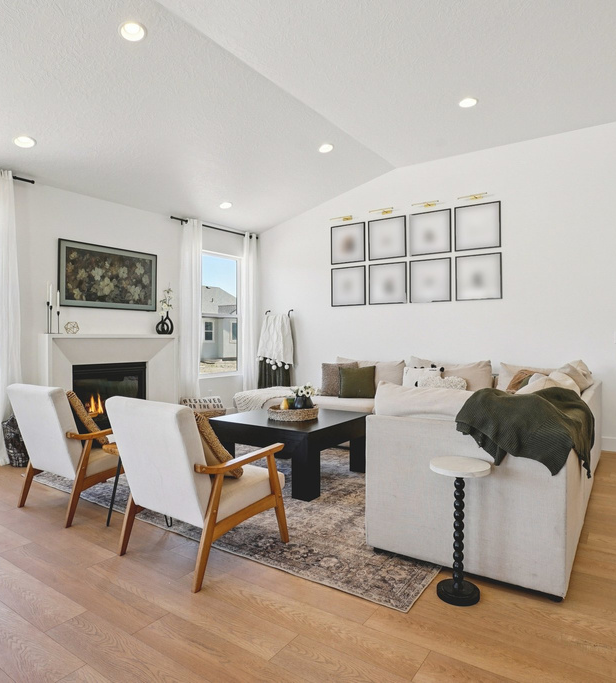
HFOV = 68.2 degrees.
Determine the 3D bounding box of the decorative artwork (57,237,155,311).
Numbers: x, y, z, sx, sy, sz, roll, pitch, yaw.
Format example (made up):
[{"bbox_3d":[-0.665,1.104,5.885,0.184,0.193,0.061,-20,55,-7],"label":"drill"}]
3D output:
[{"bbox_3d":[-2.168,-0.702,5.084,0.040,0.675,1.155,0,1,36],"label":"decorative artwork"}]

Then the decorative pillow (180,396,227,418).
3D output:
[{"bbox_3d":[-1.286,0.806,5.600,0.550,0.310,0.140,0,-32,-28],"label":"decorative pillow"}]

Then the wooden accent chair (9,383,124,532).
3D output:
[{"bbox_3d":[-1.531,0.695,3.110,0.640,0.840,0.770,0,1,35],"label":"wooden accent chair"}]

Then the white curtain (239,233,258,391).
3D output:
[{"bbox_3d":[-0.860,-0.281,6.843,0.120,2.690,0.270,0,1,35],"label":"white curtain"}]

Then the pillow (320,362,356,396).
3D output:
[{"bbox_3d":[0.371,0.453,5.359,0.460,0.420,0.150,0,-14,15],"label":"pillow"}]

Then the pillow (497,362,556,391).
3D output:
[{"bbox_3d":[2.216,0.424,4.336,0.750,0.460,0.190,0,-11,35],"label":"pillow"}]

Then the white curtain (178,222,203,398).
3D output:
[{"bbox_3d":[-1.509,-0.252,5.864,0.120,2.660,0.290,0,1,35],"label":"white curtain"}]

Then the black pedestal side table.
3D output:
[{"bbox_3d":[0.685,0.845,2.053,0.285,0.570,0.285,0,0,4],"label":"black pedestal side table"}]

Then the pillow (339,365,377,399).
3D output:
[{"bbox_3d":[0.594,0.492,5.460,0.440,0.410,0.140,0,-18,7],"label":"pillow"}]

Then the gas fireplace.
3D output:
[{"bbox_3d":[-2.199,0.660,5.024,0.200,0.820,0.860,0,1,35],"label":"gas fireplace"}]

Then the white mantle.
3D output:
[{"bbox_3d":[-2.109,0.518,5.061,0.170,1.190,1.540,0,1,36],"label":"white mantle"}]

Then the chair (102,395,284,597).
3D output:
[{"bbox_3d":[-0.592,0.701,2.445,0.650,0.860,0.750,0,1,36],"label":"chair"}]

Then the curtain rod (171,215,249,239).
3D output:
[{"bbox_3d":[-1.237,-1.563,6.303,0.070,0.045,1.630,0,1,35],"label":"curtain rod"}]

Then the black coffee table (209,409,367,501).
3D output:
[{"bbox_3d":[-0.123,0.863,3.780,0.960,0.472,0.955,0,1,35],"label":"black coffee table"}]

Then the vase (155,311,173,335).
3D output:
[{"bbox_3d":[-1.735,-0.227,5.521,0.100,0.285,0.240,0,1,36],"label":"vase"}]

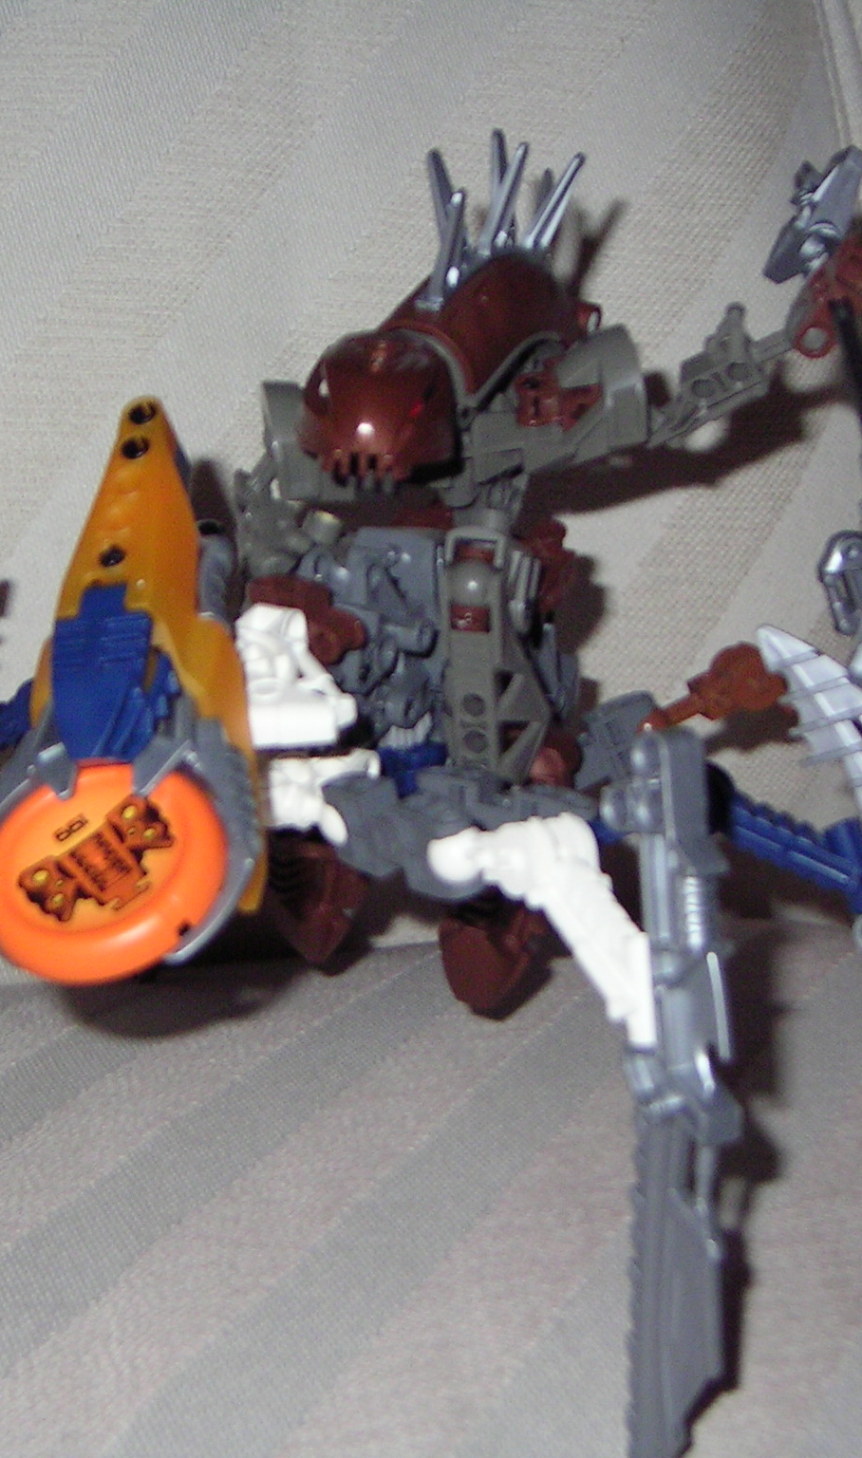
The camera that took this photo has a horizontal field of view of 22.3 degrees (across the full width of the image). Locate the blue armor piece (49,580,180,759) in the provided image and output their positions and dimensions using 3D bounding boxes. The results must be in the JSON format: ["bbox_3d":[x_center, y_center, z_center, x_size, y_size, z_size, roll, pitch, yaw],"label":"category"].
[{"bbox_3d":[-0.053,-0.009,0.364,0.021,0.011,0.032,-6,57,15],"label":"blue armor piece"}]

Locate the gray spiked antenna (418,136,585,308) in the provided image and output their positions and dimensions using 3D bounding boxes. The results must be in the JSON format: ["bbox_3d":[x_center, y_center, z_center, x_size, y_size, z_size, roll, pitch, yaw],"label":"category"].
[{"bbox_3d":[0.016,-0.112,0.485,0.030,0.034,0.038,9,23,30],"label":"gray spiked antenna"}]

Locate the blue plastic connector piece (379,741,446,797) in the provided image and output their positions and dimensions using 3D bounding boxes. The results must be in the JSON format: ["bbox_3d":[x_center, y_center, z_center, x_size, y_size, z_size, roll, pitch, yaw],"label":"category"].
[{"bbox_3d":[-0.004,0.008,0.424,0.014,0.011,0.012,5,21,20],"label":"blue plastic connector piece"}]

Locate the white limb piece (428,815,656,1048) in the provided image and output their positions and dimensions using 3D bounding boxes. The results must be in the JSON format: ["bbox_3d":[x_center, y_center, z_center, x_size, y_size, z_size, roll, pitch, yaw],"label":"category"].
[{"bbox_3d":[0.021,0.028,0.362,0.017,0.028,0.071,35,-2,-32],"label":"white limb piece"}]

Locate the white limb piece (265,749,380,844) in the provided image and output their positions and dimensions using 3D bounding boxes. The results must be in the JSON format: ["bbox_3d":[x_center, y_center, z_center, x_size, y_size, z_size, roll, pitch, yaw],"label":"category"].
[{"bbox_3d":[-0.021,0.012,0.403,0.020,0.017,0.018,5,21,20],"label":"white limb piece"}]

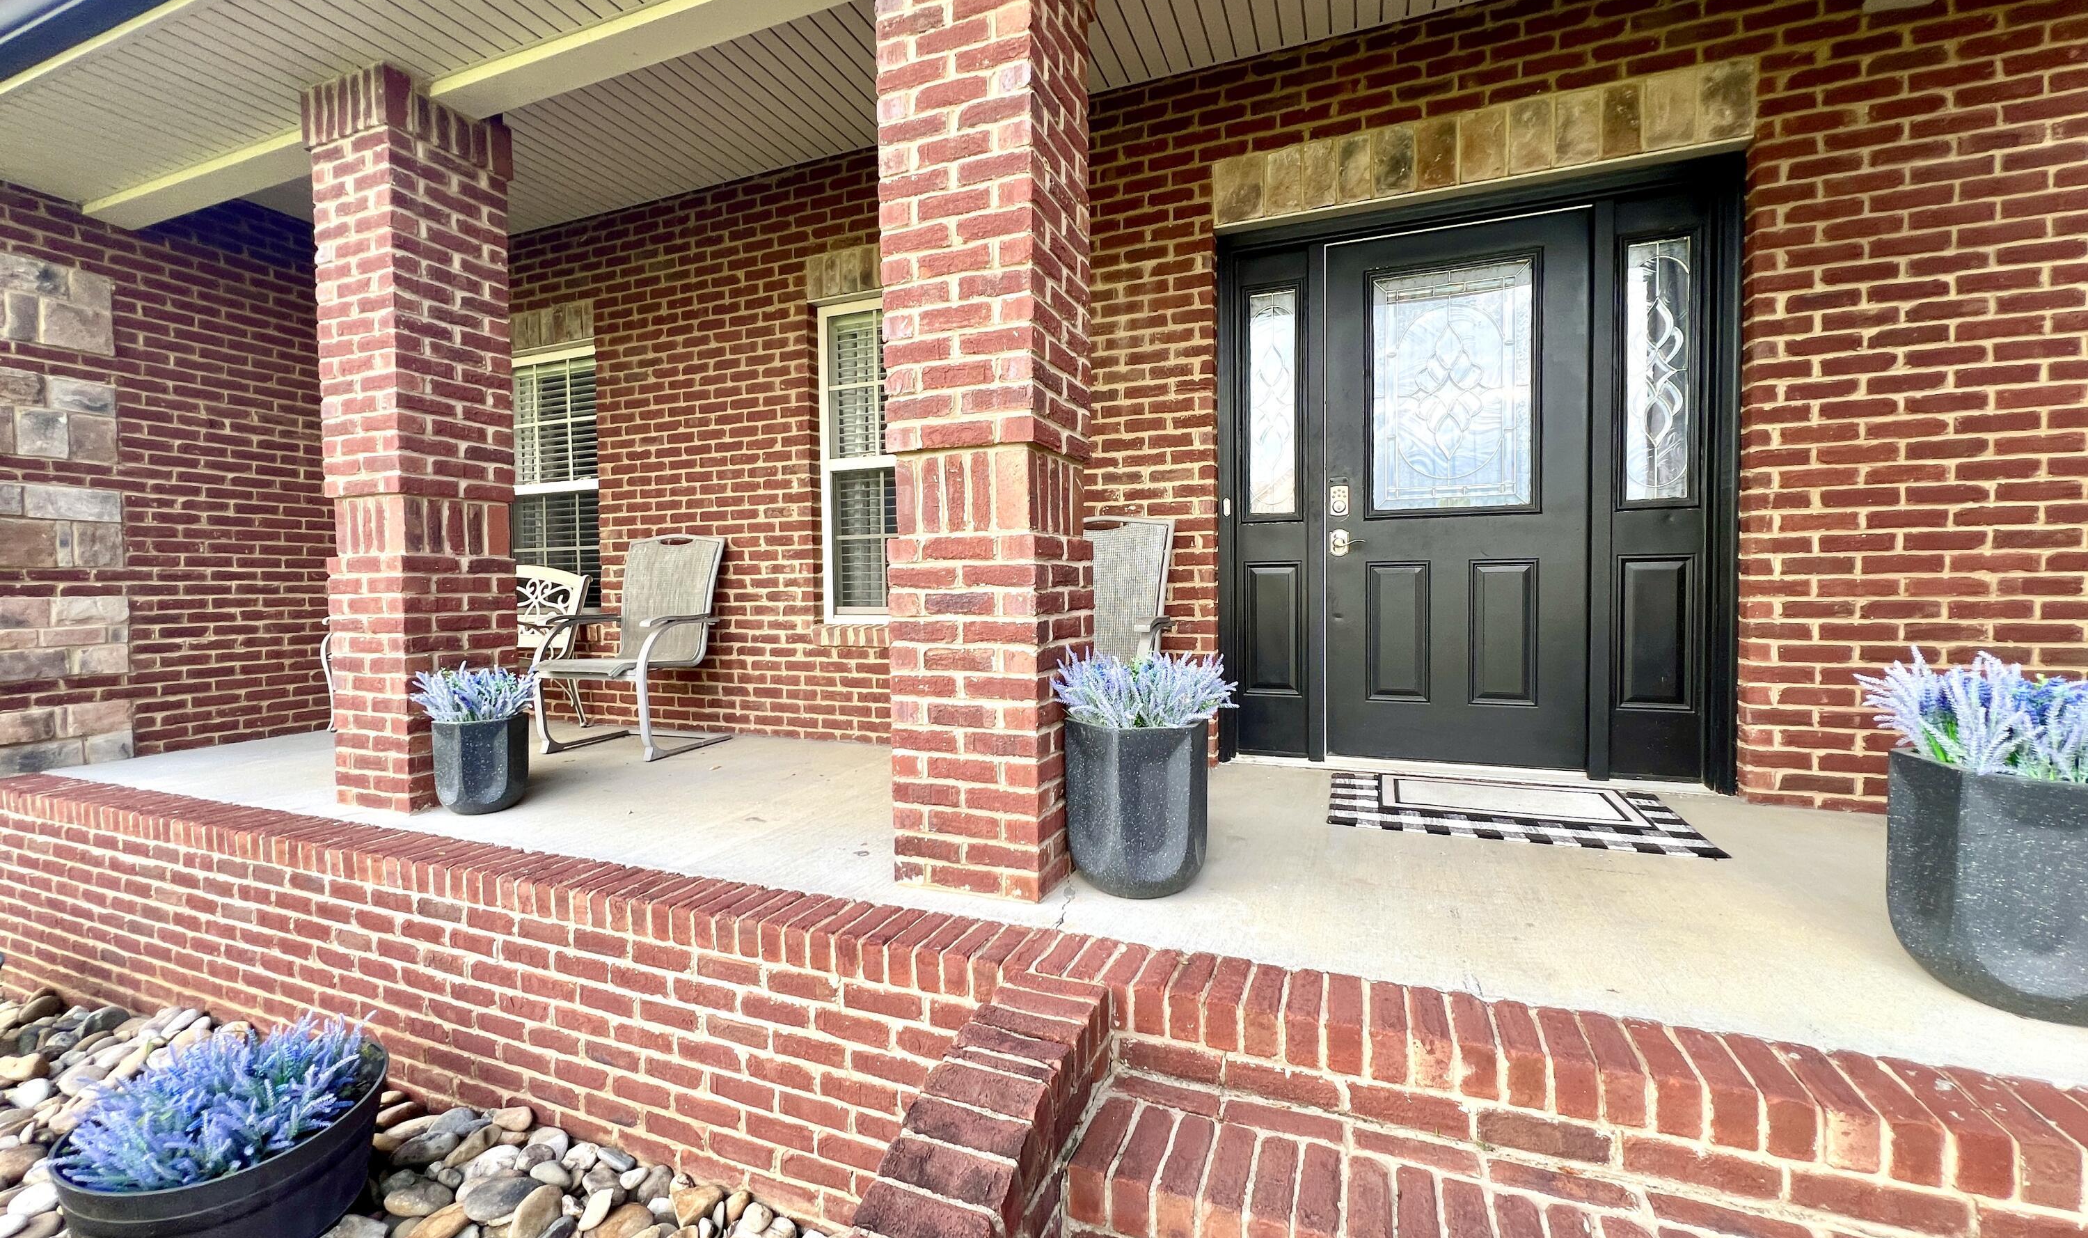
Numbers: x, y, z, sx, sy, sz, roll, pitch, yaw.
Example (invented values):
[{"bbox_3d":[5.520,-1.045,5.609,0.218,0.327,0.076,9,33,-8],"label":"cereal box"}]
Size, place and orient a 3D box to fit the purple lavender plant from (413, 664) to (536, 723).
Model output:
[{"bbox_3d":[-1.949,0.261,2.714,0.330,0.200,0.330,0,2,20],"label":"purple lavender plant"}]

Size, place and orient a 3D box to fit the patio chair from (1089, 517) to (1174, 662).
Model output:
[{"bbox_3d":[0.156,0.113,3.065,0.690,1.037,0.660,0,2,20],"label":"patio chair"}]

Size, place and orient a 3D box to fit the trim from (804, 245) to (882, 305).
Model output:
[{"bbox_3d":[-0.729,-1.686,3.780,0.950,0.230,0.100,0,2,20],"label":"trim"}]

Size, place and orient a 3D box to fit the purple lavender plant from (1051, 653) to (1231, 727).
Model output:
[{"bbox_3d":[0.234,0.167,1.980,0.440,0.195,0.440,0,2,20],"label":"purple lavender plant"}]

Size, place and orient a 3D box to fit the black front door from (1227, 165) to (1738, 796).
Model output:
[{"bbox_3d":[1.576,-0.488,3.052,1.757,2.200,0.130,0,2,20],"label":"black front door"}]

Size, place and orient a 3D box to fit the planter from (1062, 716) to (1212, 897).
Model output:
[{"bbox_3d":[0.236,0.457,1.990,0.356,0.418,0.356,0,2,20],"label":"planter"}]

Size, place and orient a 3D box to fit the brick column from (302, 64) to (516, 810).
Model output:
[{"bbox_3d":[-2.308,-0.586,2.916,0.450,2.489,0.450,0,2,20],"label":"brick column"}]

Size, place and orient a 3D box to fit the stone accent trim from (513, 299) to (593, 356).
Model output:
[{"bbox_3d":[-2.963,-1.685,4.615,0.950,0.235,0.100,0,2,20],"label":"stone accent trim"}]

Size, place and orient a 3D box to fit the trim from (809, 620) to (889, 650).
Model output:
[{"bbox_3d":[-0.716,0.081,3.833,0.975,0.104,0.110,0,2,20],"label":"trim"}]

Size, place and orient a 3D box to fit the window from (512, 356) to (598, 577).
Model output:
[{"bbox_3d":[-2.924,-0.781,4.718,0.945,1.609,0.100,0,2,20],"label":"window"}]

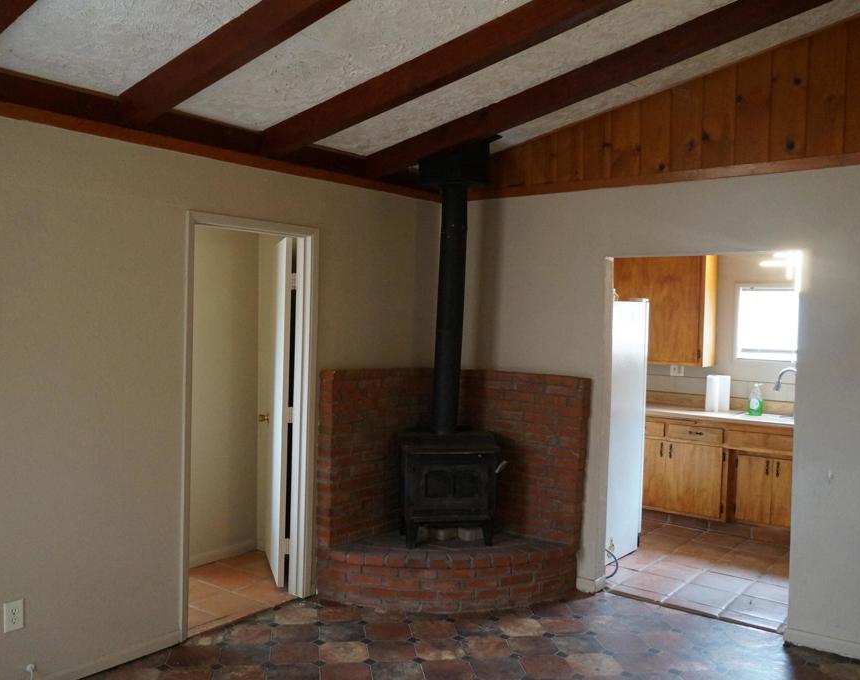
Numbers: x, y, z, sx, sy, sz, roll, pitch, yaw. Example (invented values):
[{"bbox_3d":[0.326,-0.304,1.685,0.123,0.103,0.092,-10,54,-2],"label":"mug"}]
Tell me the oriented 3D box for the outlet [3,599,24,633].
[{"bbox_3d":[-1.700,1.132,3.140,0.010,0.117,0.074,3,2,39],"label":"outlet"}]

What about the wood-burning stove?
[{"bbox_3d":[0.102,0.007,4.626,0.560,2.367,0.490,1,2,-12],"label":"wood-burning stove"}]

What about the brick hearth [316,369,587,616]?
[{"bbox_3d":[0.139,0.844,4.773,1.640,1.270,1.170,1,2,-6],"label":"brick hearth"}]

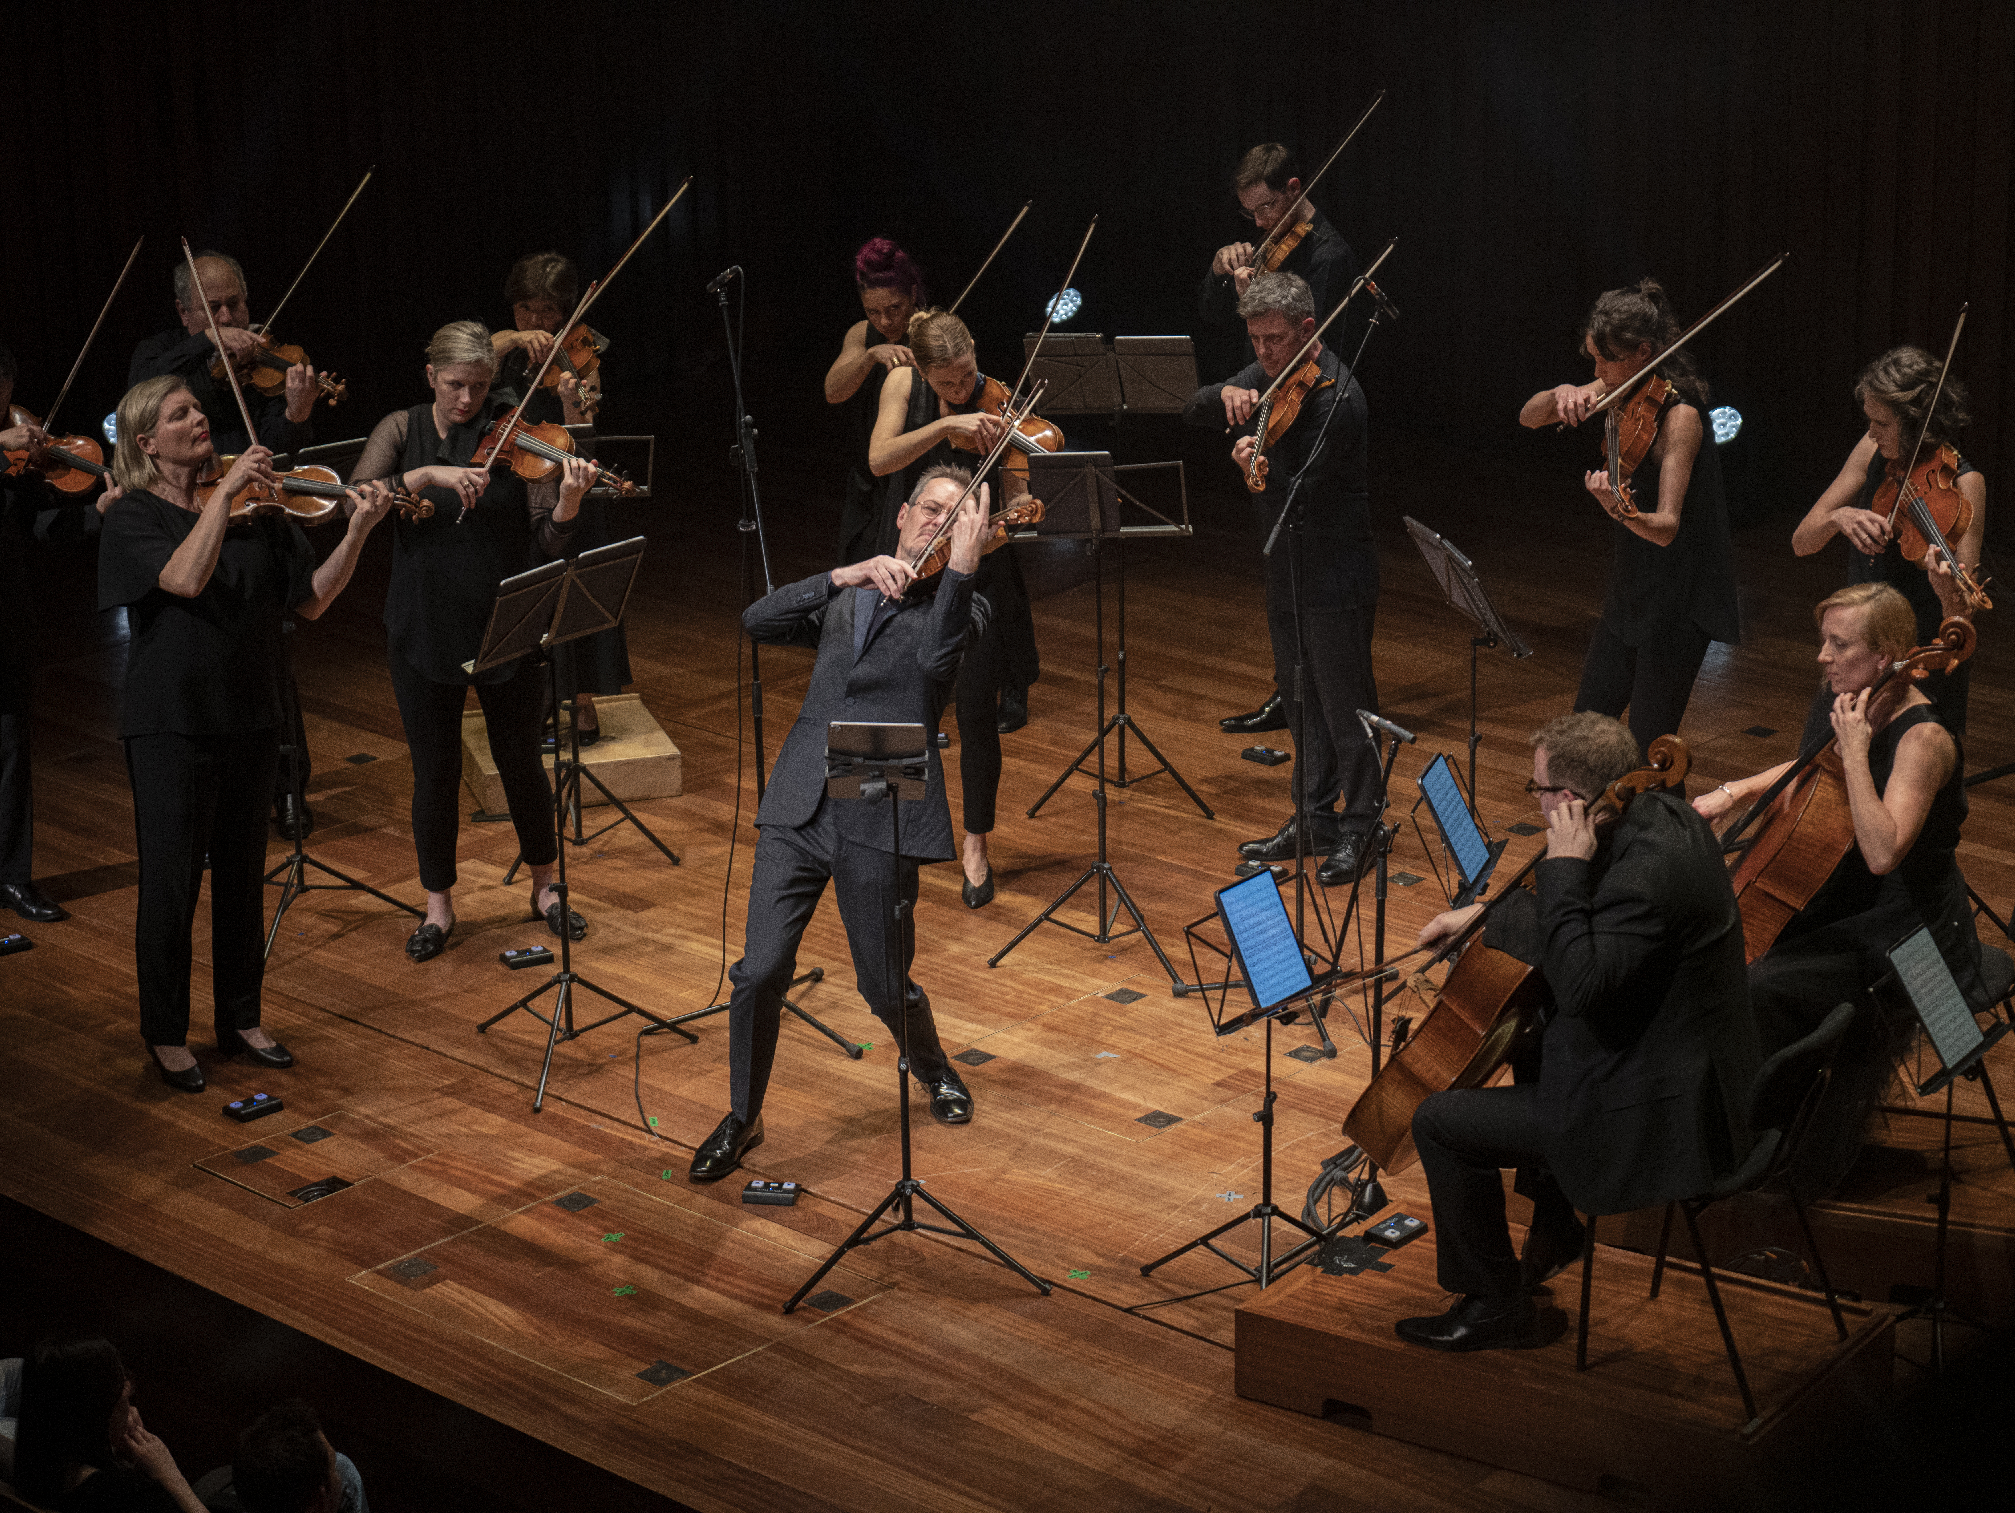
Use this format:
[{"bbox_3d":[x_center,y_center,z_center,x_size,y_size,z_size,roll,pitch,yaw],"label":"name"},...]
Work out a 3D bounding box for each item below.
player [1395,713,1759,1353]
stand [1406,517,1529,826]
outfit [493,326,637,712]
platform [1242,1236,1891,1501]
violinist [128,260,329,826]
[{"bbox_3d":[1.183,0.540,9.065,0.760,1.336,0.610,4,18,14],"label":"player"},{"bbox_3d":[1.241,0.034,11.625,0.460,1.320,0.500,-9,20,-24],"label":"stand"},{"bbox_3d":[-1.333,-0.720,13.246,0.460,1.150,0.400,4,18,14],"label":"outfit"},{"bbox_3d":[1.201,1.295,9.533,1.210,0.200,0.710,11,21,32],"label":"platform"},{"bbox_3d":[-2.313,-0.613,13.127,0.620,1.770,0.520,-4,18,-10],"label":"violinist"}]

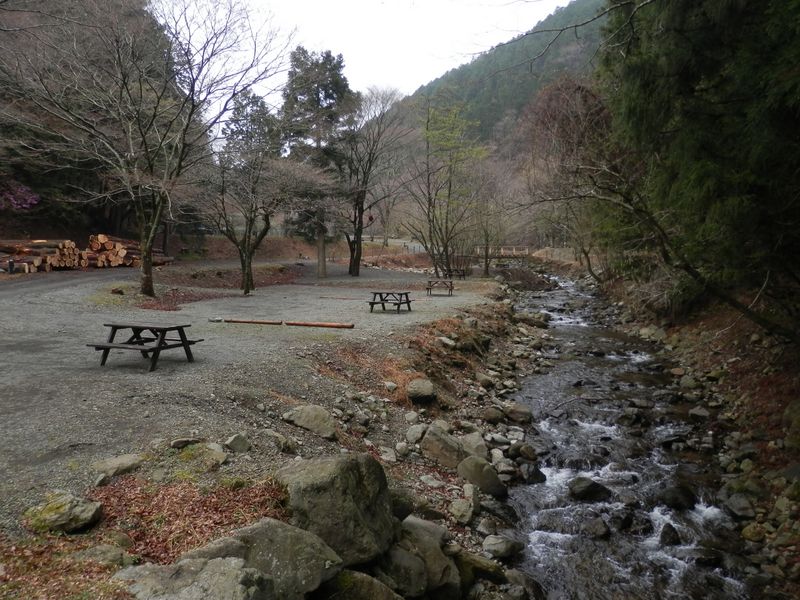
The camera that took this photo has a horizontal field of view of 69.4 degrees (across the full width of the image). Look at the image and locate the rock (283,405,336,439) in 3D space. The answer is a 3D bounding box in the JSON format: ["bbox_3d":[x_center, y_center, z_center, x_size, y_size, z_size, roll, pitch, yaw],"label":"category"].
[{"bbox_3d":[-1.073,1.452,6.850,0.570,0.280,0.450,2,4,14],"label":"rock"}]

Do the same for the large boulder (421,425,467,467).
[{"bbox_3d":[0.632,2.130,8.400,0.620,0.470,0.550,2,4,17],"label":"large boulder"}]

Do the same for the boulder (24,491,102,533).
[{"bbox_3d":[-2.533,1.592,4.350,0.520,0.200,0.400,0,3,-6],"label":"boulder"}]

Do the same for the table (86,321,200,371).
[{"bbox_3d":[-4.676,0.837,10.749,1.374,0.735,1.471,2,4,18],"label":"table"}]

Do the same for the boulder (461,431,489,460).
[{"bbox_3d":[1.128,2.203,8.750,0.420,0.360,0.400,2,4,17],"label":"boulder"}]

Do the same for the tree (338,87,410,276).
[{"bbox_3d":[-1.920,-8.771,43.500,5.600,13.900,5.400,0,3,0],"label":"tree"}]

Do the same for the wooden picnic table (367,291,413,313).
[{"bbox_3d":[-0.340,0.087,21.850,1.330,0.730,1.500,2,3,24],"label":"wooden picnic table"}]

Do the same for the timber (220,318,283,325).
[{"bbox_3d":[-4.812,0.652,18.078,2.545,0.130,0.140,2,4,19],"label":"timber"}]

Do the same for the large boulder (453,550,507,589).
[{"bbox_3d":[0.757,2.556,5.500,0.480,0.280,0.380,1,3,10],"label":"large boulder"}]

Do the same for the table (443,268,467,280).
[{"bbox_3d":[4.168,-1.846,43.000,1.330,0.730,1.500,2,3,22],"label":"table"}]

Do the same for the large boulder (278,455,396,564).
[{"bbox_3d":[-0.553,1.795,4.950,0.900,0.740,0.780,1,3,10],"label":"large boulder"}]

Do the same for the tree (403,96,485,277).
[{"bbox_3d":[3.313,-8.567,44.000,6.200,13.700,6.000,1,3,0],"label":"tree"}]

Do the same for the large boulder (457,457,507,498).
[{"bbox_3d":[1.044,2.273,7.400,0.580,0.430,0.500,1,3,10],"label":"large boulder"}]

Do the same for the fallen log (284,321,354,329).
[{"bbox_3d":[-2.341,0.730,16.800,2.120,0.140,0.140,1,3,16],"label":"fallen log"}]

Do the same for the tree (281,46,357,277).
[{"bbox_3d":[-6.629,-11.225,47.000,6.000,18.200,5.800,1,3,0],"label":"tree"}]

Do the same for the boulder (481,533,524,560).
[{"bbox_3d":[1.075,2.570,6.000,0.420,0.220,0.330,1,3,10],"label":"boulder"}]

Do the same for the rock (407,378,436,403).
[{"bbox_3d":[0.342,1.441,9.200,0.450,0.320,0.380,0,3,0],"label":"rock"}]

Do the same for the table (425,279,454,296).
[{"bbox_3d":[2.162,-0.595,30.900,1.374,0.735,1.471,1,3,9],"label":"table"}]

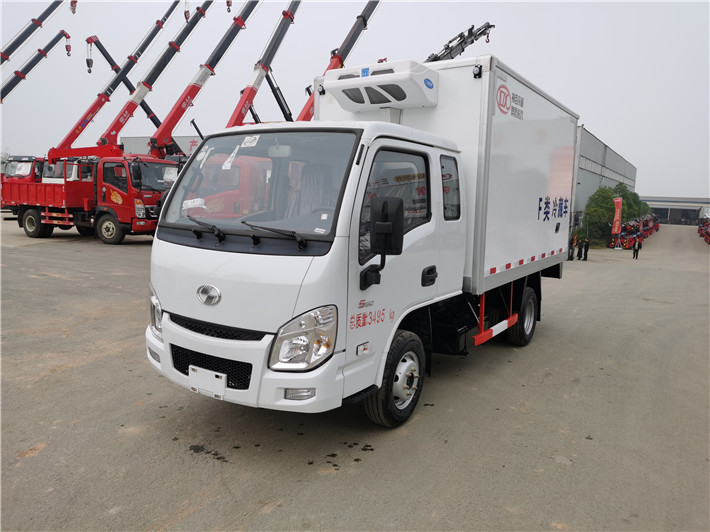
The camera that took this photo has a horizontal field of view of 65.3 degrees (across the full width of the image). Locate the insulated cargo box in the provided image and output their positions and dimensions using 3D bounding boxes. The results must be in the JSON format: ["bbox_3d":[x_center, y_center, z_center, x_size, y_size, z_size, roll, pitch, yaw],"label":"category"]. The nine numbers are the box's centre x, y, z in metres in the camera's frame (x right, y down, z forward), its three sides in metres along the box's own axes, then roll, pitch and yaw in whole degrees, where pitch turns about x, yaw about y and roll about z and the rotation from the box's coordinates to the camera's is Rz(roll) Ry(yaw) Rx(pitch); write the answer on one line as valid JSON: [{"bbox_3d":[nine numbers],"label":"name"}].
[{"bbox_3d":[1.248,-0.931,6.390,1.755,1.909,3.387,5,8,32],"label":"insulated cargo box"}]

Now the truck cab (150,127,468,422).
[{"bbox_3d":[-0.297,-0.029,4.073,1.615,2.062,2.071,5,8,32],"label":"truck cab"}]

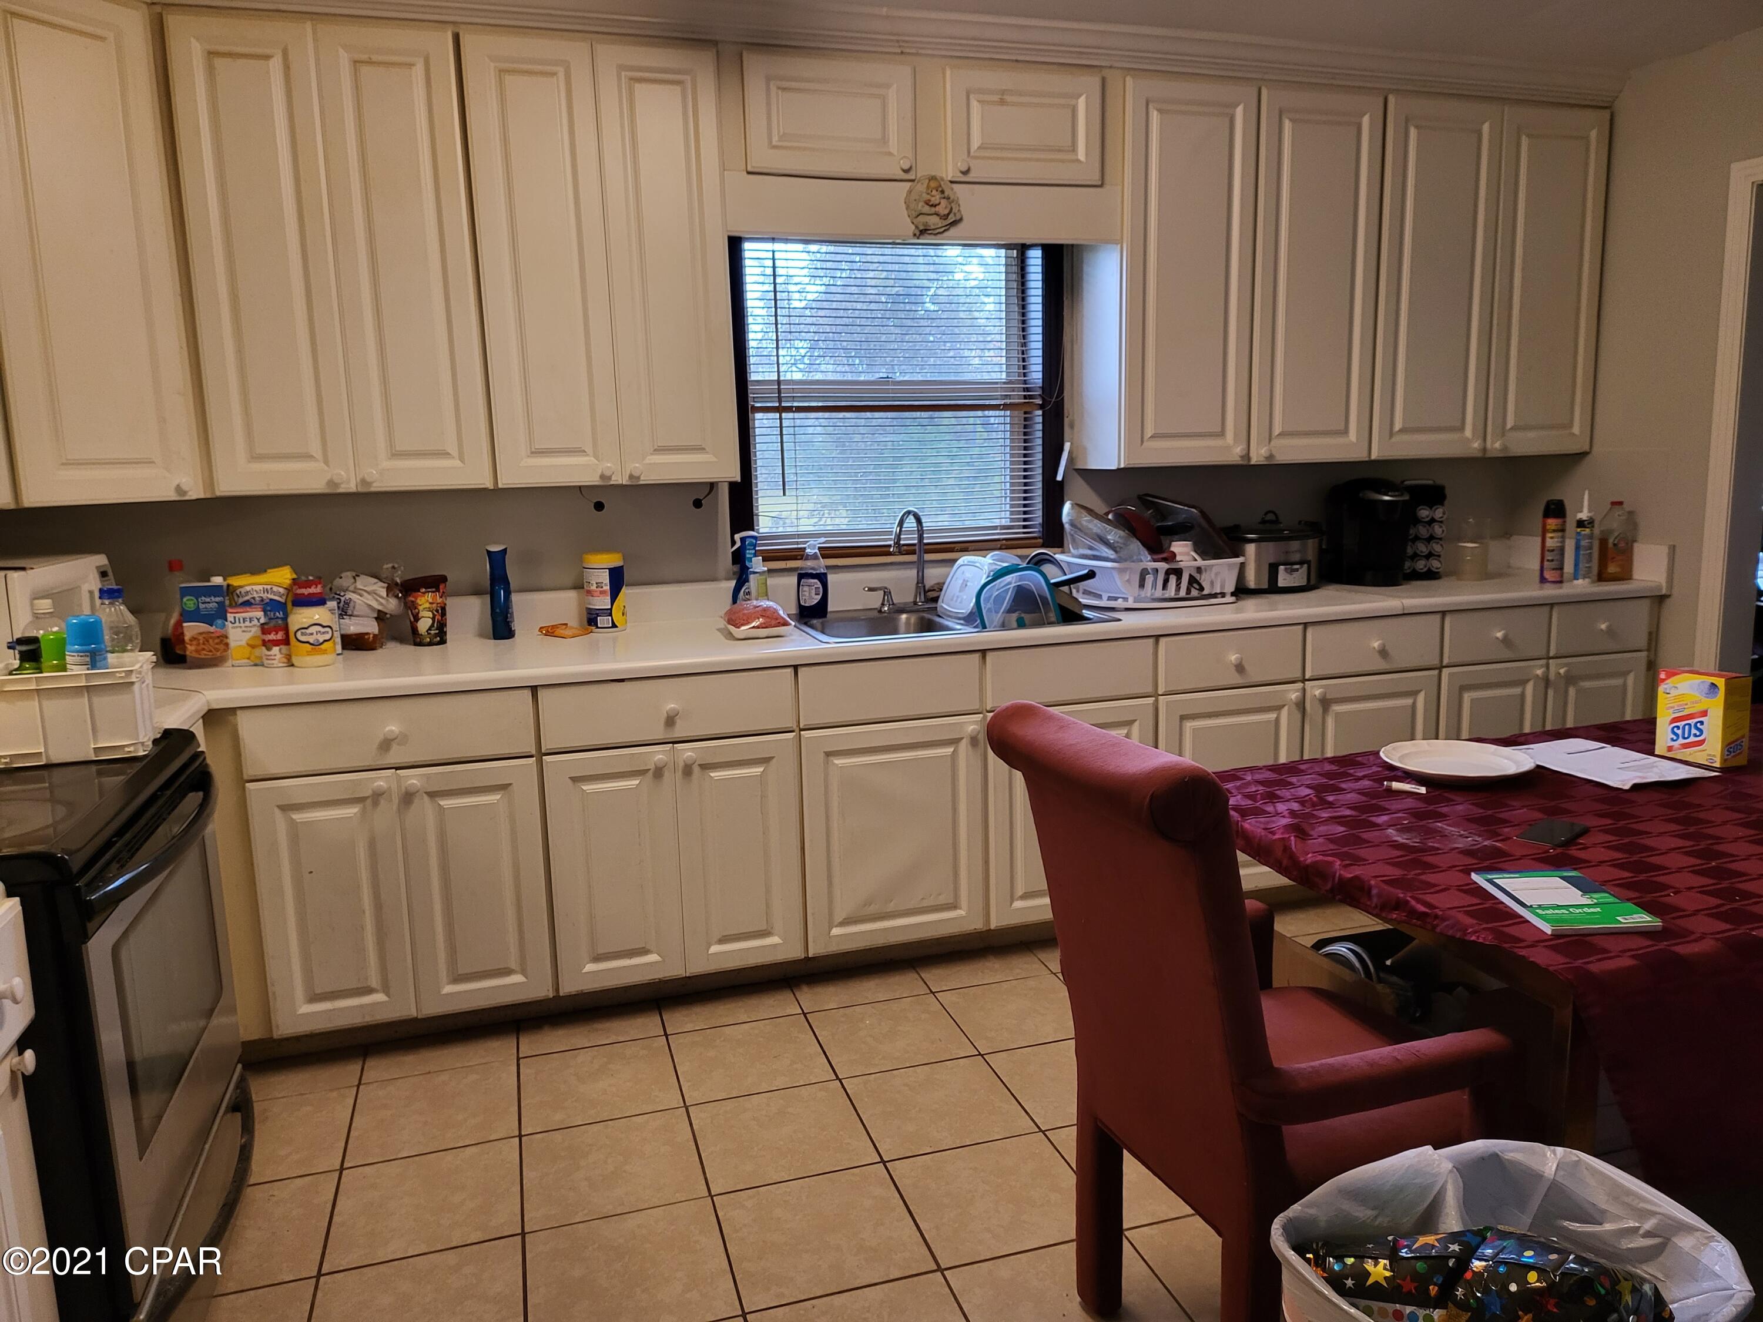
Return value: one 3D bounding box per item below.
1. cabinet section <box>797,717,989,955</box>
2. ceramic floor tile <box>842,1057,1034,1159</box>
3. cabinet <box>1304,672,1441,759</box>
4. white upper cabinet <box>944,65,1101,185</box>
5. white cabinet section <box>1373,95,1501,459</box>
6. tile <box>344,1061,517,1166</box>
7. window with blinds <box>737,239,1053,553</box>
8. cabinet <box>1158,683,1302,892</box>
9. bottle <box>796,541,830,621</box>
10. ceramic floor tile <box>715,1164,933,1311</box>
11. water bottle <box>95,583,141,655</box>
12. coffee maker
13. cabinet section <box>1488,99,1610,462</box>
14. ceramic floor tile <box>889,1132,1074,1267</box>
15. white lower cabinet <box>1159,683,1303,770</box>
[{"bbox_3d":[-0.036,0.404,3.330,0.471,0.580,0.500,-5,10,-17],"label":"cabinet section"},{"bbox_3d":[0.126,0.961,2.650,0.339,0.012,0.339,-5,10,-17],"label":"ceramic floor tile"},{"bbox_3d":[1.316,0.290,3.809,0.451,0.585,0.616,-5,10,-17],"label":"cabinet"},{"bbox_3d":[0.354,-1.486,3.492,0.462,0.295,0.300,-5,10,-17],"label":"white upper cabinet"},{"bbox_3d":[1.658,-1.179,3.875,0.428,1.055,0.290,-5,10,-17],"label":"white cabinet section"},{"bbox_3d":[-0.940,0.959,2.595,0.330,0.010,0.330,-5,10,-17],"label":"tile"},{"bbox_3d":[0.058,-0.781,3.603,0.982,0.945,0.074,-5,10,-17],"label":"window with blinds"},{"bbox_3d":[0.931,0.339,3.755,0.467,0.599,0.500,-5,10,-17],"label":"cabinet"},{"bbox_3d":[-0.202,-0.241,3.583,0.090,0.234,0.060,-1,10,2],"label":"bottle"},{"bbox_3d":[-0.105,1.010,2.155,0.330,0.010,0.330,-5,10,-18],"label":"ceramic floor tile"},{"bbox_3d":[-1.377,-0.011,2.213,0.083,0.246,0.083,-5,10,-17],"label":"water bottle"},{"bbox_3d":[1.536,-0.415,3.868,0.250,0.328,0.320,-2,10,-1],"label":"coffee maker"},{"bbox_3d":[2.062,-1.212,3.997,0.414,1.055,0.290,-5,10,-17],"label":"cabinet section"},{"bbox_3d":[0.215,0.985,2.249,0.330,0.010,0.330,-5,10,-18],"label":"ceramic floor tile"},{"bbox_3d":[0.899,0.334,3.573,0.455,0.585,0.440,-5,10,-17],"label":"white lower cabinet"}]

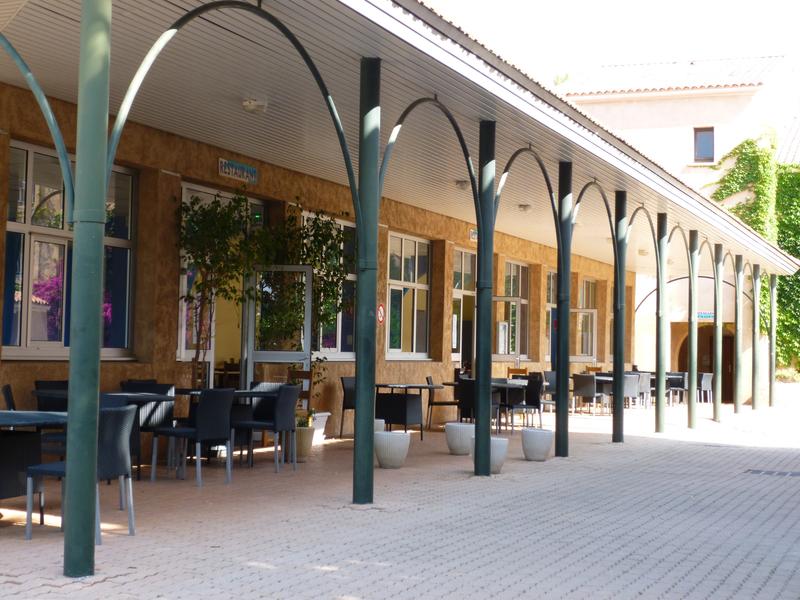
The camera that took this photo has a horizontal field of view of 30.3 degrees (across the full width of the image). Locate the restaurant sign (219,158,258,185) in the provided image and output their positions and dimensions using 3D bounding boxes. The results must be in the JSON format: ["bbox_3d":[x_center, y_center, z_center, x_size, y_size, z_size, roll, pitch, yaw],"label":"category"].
[{"bbox_3d":[-1.926,-1.537,17.703,0.030,0.195,1.000,0,-2,20],"label":"restaurant sign"}]

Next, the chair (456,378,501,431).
[{"bbox_3d":[1.264,1.620,23.044,0.530,0.830,0.455,0,-2,20],"label":"chair"}]

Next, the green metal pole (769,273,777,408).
[{"bbox_3d":[10.064,1.077,39.884,0.160,3.558,0.160,0,-2,20],"label":"green metal pole"}]

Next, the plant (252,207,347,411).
[{"bbox_3d":[-1.184,0.335,17.844,0.980,2.911,1.050,1,-2,0],"label":"plant"}]

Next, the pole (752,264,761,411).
[{"bbox_3d":[8.743,0.916,36.375,0.158,3.547,0.158,0,-2,20],"label":"pole"}]

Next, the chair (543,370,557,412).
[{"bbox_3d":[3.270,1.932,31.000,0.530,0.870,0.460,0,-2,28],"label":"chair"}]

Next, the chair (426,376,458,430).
[{"bbox_3d":[0.705,1.592,22.710,0.530,0.830,0.455,1,-2,9],"label":"chair"}]

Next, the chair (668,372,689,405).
[{"bbox_3d":[7.195,2.291,38.181,0.530,0.830,0.455,0,-2,20],"label":"chair"}]

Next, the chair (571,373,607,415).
[{"bbox_3d":[4.014,2.013,31.500,0.470,0.860,0.560,0,-2,27],"label":"chair"}]

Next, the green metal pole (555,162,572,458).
[{"bbox_3d":[1.979,0.121,17.847,0.158,3.535,0.158,0,-2,20],"label":"green metal pole"}]

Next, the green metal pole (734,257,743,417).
[{"bbox_3d":[7.593,0.777,33.148,0.160,3.558,0.160,0,-2,20],"label":"green metal pole"}]

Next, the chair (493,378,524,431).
[{"bbox_3d":[1.755,1.640,23.179,0.530,0.830,0.455,0,-2,20],"label":"chair"}]

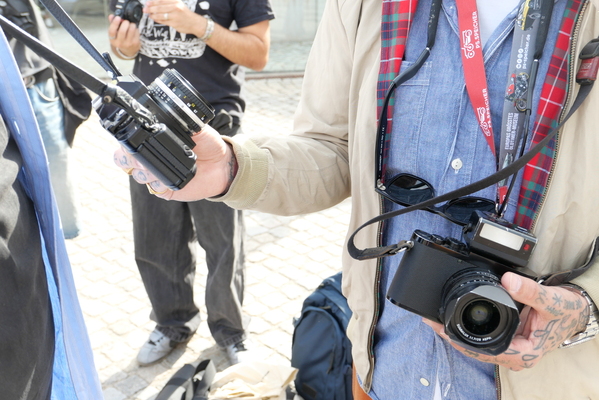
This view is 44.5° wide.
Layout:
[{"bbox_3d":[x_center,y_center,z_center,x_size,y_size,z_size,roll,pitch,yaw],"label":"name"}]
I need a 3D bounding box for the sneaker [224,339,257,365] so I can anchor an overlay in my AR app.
[{"bbox_3d":[-0.222,0.517,2.678,0.105,0.115,0.290,-5,22,-12],"label":"sneaker"}]

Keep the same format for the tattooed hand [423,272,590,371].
[{"bbox_3d":[0.199,0.115,0.700,0.148,0.083,0.085,-5,22,-13],"label":"tattooed hand"}]

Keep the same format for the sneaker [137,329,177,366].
[{"bbox_3d":[-0.506,0.499,2.725,0.105,0.115,0.290,12,24,28],"label":"sneaker"}]

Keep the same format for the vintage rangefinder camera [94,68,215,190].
[{"bbox_3d":[-0.136,-0.079,0.701,0.094,0.089,0.141,-47,26,-10],"label":"vintage rangefinder camera"}]

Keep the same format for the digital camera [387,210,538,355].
[{"bbox_3d":[0.167,0.077,0.688,0.132,0.110,0.102,18,14,-1],"label":"digital camera"}]

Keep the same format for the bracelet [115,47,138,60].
[{"bbox_3d":[-0.485,-0.416,2.060,0.067,0.018,0.058,5,46,-5],"label":"bracelet"}]

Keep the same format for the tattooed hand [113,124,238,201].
[{"bbox_3d":[-0.123,-0.036,0.720,0.117,0.075,0.090,-4,21,-10],"label":"tattooed hand"}]

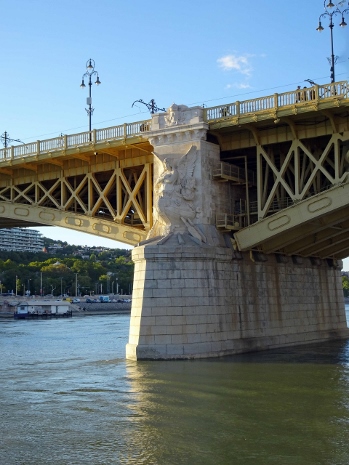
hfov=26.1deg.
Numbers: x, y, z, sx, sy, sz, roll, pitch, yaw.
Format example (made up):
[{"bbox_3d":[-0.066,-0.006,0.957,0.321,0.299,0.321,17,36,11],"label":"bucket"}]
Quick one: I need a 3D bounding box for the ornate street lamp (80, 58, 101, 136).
[{"bbox_3d":[-7.161,-11.229,64.500,2.100,7.500,0.650,-4,-6,32],"label":"ornate street lamp"}]

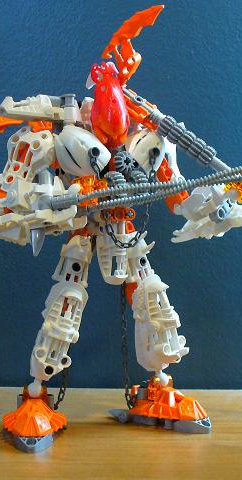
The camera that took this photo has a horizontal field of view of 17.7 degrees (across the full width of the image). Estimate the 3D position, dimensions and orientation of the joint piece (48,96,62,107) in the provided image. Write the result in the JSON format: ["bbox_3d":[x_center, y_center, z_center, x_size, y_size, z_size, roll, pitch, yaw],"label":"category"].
[{"bbox_3d":[-0.043,-0.090,0.505,0.009,0.007,0.008,0,2,-11],"label":"joint piece"}]

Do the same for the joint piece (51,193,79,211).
[{"bbox_3d":[-0.035,-0.024,0.482,0.018,0.011,0.009,-6,0,-6],"label":"joint piece"}]

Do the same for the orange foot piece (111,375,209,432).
[{"bbox_3d":[0.026,0.108,0.526,0.077,0.035,0.041,2,3,37],"label":"orange foot piece"}]

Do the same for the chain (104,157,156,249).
[{"bbox_3d":[0.006,-0.024,0.495,0.034,0.058,0.018,0,2,-14],"label":"chain"}]

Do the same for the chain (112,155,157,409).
[{"bbox_3d":[0.009,0.027,0.512,0.028,0.166,0.032,0,2,-11],"label":"chain"}]

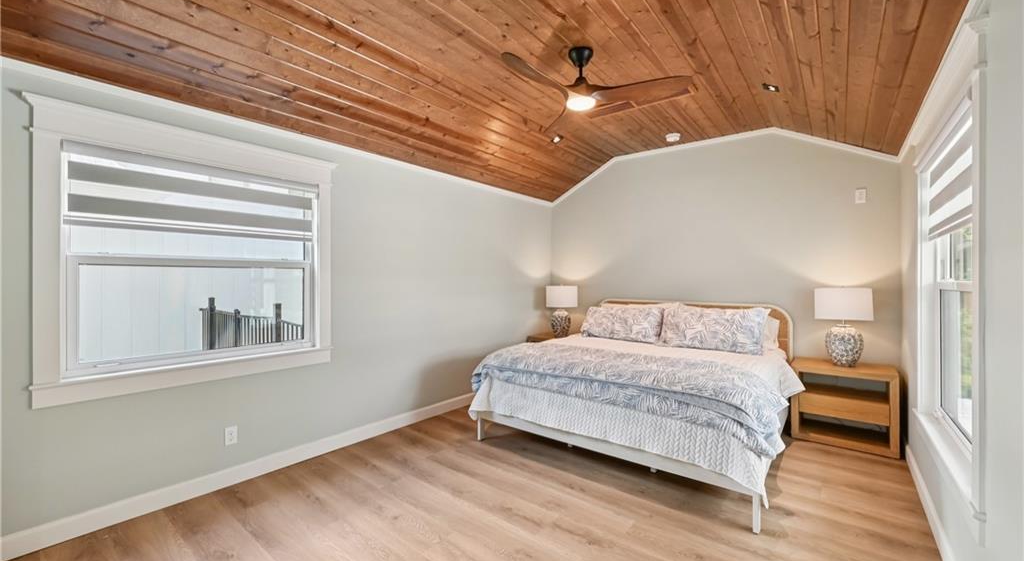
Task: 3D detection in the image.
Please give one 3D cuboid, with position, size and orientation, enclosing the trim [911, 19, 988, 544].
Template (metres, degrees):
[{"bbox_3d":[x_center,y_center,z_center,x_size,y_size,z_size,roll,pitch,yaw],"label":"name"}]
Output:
[{"bbox_3d":[2.073,0.019,1.928,0.070,1.794,1.487,0,0,40],"label":"trim"}]

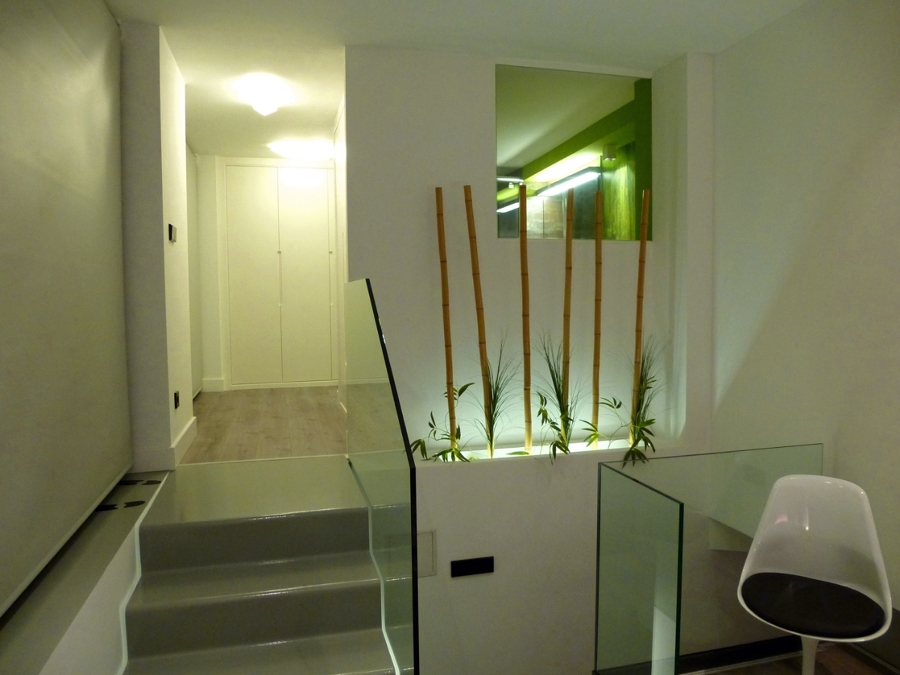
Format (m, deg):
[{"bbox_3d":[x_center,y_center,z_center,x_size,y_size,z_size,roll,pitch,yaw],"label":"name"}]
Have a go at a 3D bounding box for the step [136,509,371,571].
[{"bbox_3d":[-0.754,0.749,2.487,0.840,0.183,0.260,-1,3,-15],"label":"step"}]

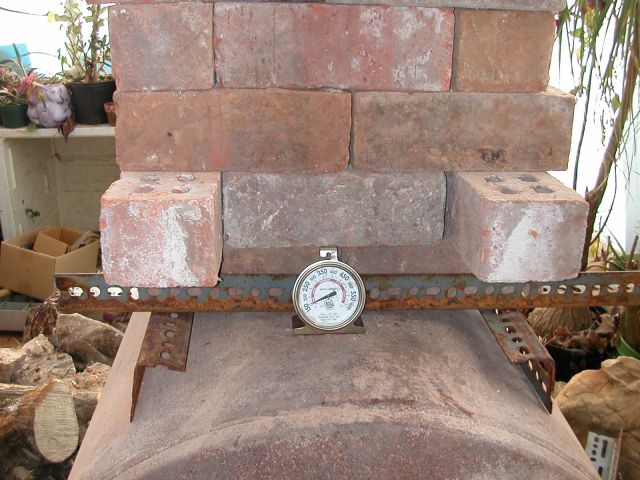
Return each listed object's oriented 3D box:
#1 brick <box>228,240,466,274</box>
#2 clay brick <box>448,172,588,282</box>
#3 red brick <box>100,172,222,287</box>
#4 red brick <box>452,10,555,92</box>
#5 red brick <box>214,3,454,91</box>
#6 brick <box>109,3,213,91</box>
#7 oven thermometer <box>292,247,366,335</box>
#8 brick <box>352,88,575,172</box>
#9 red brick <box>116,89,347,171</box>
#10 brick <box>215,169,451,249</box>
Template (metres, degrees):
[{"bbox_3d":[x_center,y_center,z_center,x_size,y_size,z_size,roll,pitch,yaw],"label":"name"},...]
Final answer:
[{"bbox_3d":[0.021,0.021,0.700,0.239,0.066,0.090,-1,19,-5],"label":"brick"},{"bbox_3d":[0.168,-0.032,0.652,0.083,0.071,0.204,0,19,-4],"label":"clay brick"},{"bbox_3d":[-0.132,-0.031,0.629,0.086,0.071,0.204,0,19,-4],"label":"red brick"},{"bbox_3d":[0.156,-0.202,0.709,0.087,0.071,0.204,-1,19,-5],"label":"red brick"},{"bbox_3d":[0.010,-0.182,0.642,0.208,0.071,0.089,-1,19,-6],"label":"red brick"},{"bbox_3d":[-0.143,-0.198,0.680,0.085,0.071,0.204,-1,19,-6],"label":"brick"},{"bbox_3d":[0.008,0.041,0.609,0.064,0.079,0.031,0,11,-4],"label":"oven thermometer"},{"bbox_3d":[0.127,-0.112,0.663,0.202,0.071,0.089,-1,19,-5],"label":"brick"},{"bbox_3d":[-0.078,-0.109,0.642,0.203,0.071,0.089,-1,19,-6],"label":"red brick"},{"bbox_3d":[0.011,-0.042,0.670,0.203,0.071,0.089,-1,19,-6],"label":"brick"}]

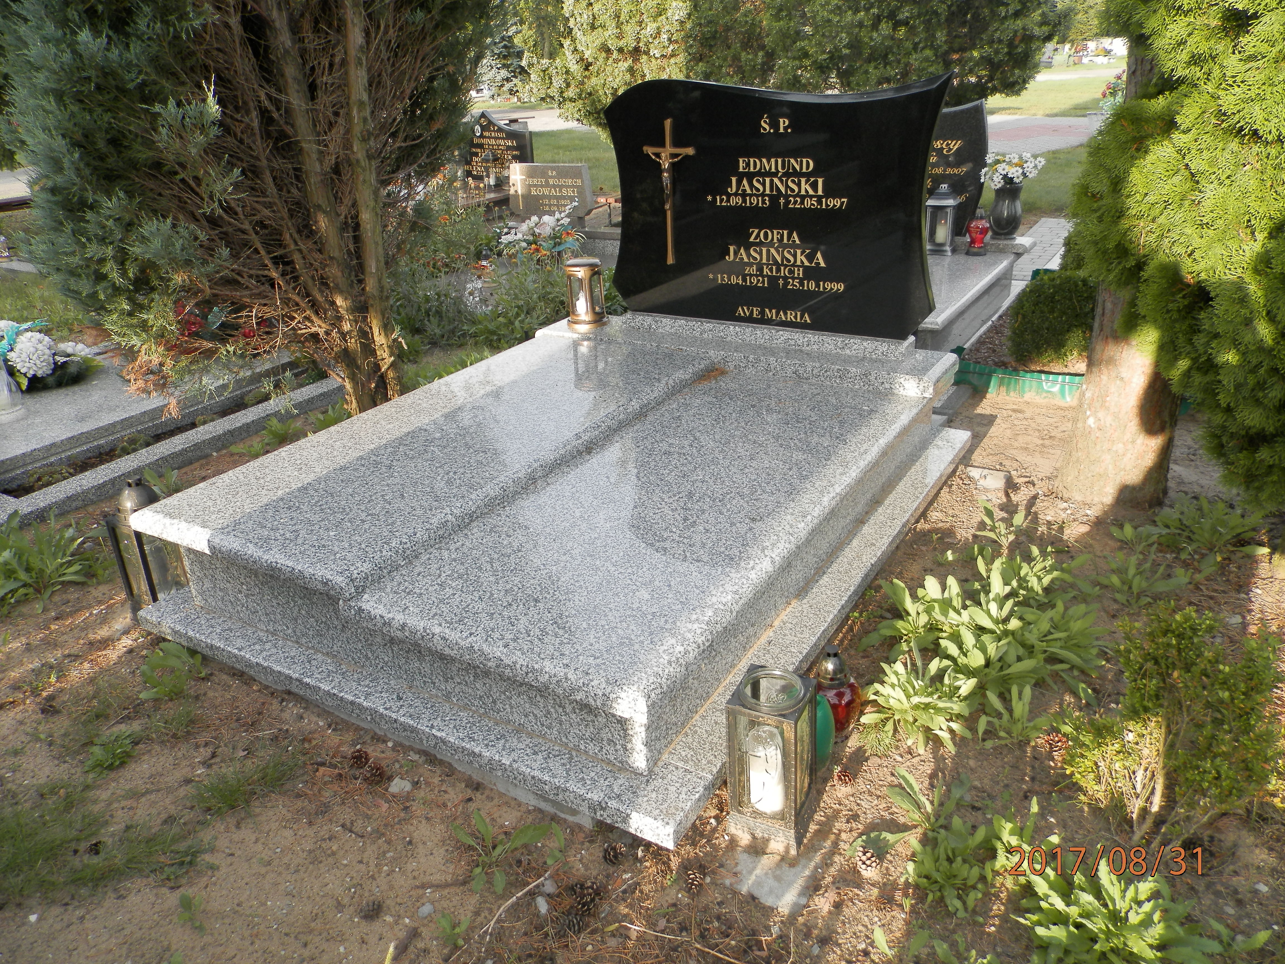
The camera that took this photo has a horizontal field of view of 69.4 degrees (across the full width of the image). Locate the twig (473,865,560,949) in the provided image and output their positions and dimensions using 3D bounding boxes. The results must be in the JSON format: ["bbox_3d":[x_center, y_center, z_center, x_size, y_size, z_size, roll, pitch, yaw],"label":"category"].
[{"bbox_3d":[-0.218,0.712,1.592,0.040,0.025,0.205,12,28,31],"label":"twig"}]

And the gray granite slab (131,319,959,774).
[{"bbox_3d":[-0.082,-0.057,2.859,1.517,0.320,2.162,12,27,29],"label":"gray granite slab"}]

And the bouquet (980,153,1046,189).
[{"bbox_3d":[2.046,-1.720,5.120,0.340,0.200,0.270,11,28,30],"label":"bouquet"}]

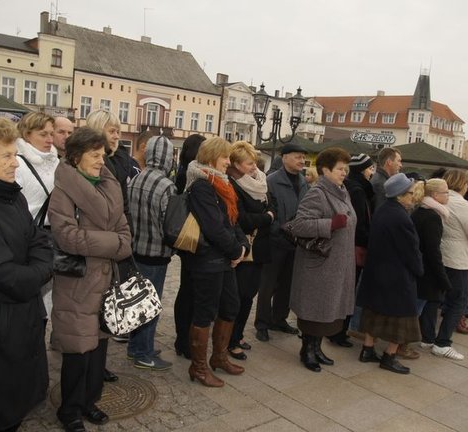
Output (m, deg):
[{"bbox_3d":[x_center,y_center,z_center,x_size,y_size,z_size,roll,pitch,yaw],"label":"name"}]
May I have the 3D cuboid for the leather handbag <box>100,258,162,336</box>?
[{"bbox_3d":[-0.574,0.452,2.500,0.320,0.340,0.160,-21,16,-28],"label":"leather handbag"}]

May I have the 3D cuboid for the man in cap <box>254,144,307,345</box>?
[{"bbox_3d":[0.427,0.225,4.058,0.340,1.762,0.500,8,6,42],"label":"man in cap"}]

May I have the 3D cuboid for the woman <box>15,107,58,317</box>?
[{"bbox_3d":[-1.274,0.230,2.818,0.360,1.720,0.500,7,5,28],"label":"woman"}]

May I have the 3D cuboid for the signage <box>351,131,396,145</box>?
[{"bbox_3d":[9.281,-5.223,30.000,2.900,0.850,0.200,5,4,10],"label":"signage"}]

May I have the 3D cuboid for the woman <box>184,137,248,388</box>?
[{"bbox_3d":[-0.126,0.301,3.062,0.380,1.671,0.460,6,4,16],"label":"woman"}]

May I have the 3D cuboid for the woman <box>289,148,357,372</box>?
[{"bbox_3d":[0.732,0.352,3.545,0.440,1.690,0.550,9,6,38],"label":"woman"}]

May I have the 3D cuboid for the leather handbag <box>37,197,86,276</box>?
[{"bbox_3d":[-0.881,0.110,2.303,0.300,0.410,0.140,7,5,27],"label":"leather handbag"}]

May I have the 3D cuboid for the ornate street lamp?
[{"bbox_3d":[1.067,-1.566,12.405,1.500,4.073,0.500,5,5,0],"label":"ornate street lamp"}]

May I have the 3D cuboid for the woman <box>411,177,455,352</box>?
[{"bbox_3d":[1.780,0.443,4.023,0.340,1.555,0.450,5,4,2],"label":"woman"}]

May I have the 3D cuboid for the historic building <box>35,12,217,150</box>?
[{"bbox_3d":[-10.341,-10.620,46.314,16.000,15.600,11.000,2,5,-32],"label":"historic building"}]

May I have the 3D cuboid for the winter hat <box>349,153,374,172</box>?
[{"bbox_3d":[1.127,-0.473,3.984,0.240,0.180,0.210,6,4,18],"label":"winter hat"}]

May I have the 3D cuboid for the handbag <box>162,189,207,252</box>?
[{"bbox_3d":[-0.311,0.030,3.020,0.330,0.400,0.140,19,9,21],"label":"handbag"}]

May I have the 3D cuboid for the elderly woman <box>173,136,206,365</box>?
[{"bbox_3d":[-0.338,0.249,3.519,0.340,1.720,0.460,5,5,8],"label":"elderly woman"}]

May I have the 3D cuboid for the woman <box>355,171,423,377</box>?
[{"bbox_3d":[1.280,0.452,3.623,0.460,1.570,0.520,6,5,12],"label":"woman"}]

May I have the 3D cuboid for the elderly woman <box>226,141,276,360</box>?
[{"bbox_3d":[0.130,0.263,3.563,0.340,1.709,0.460,6,4,20],"label":"elderly woman"}]

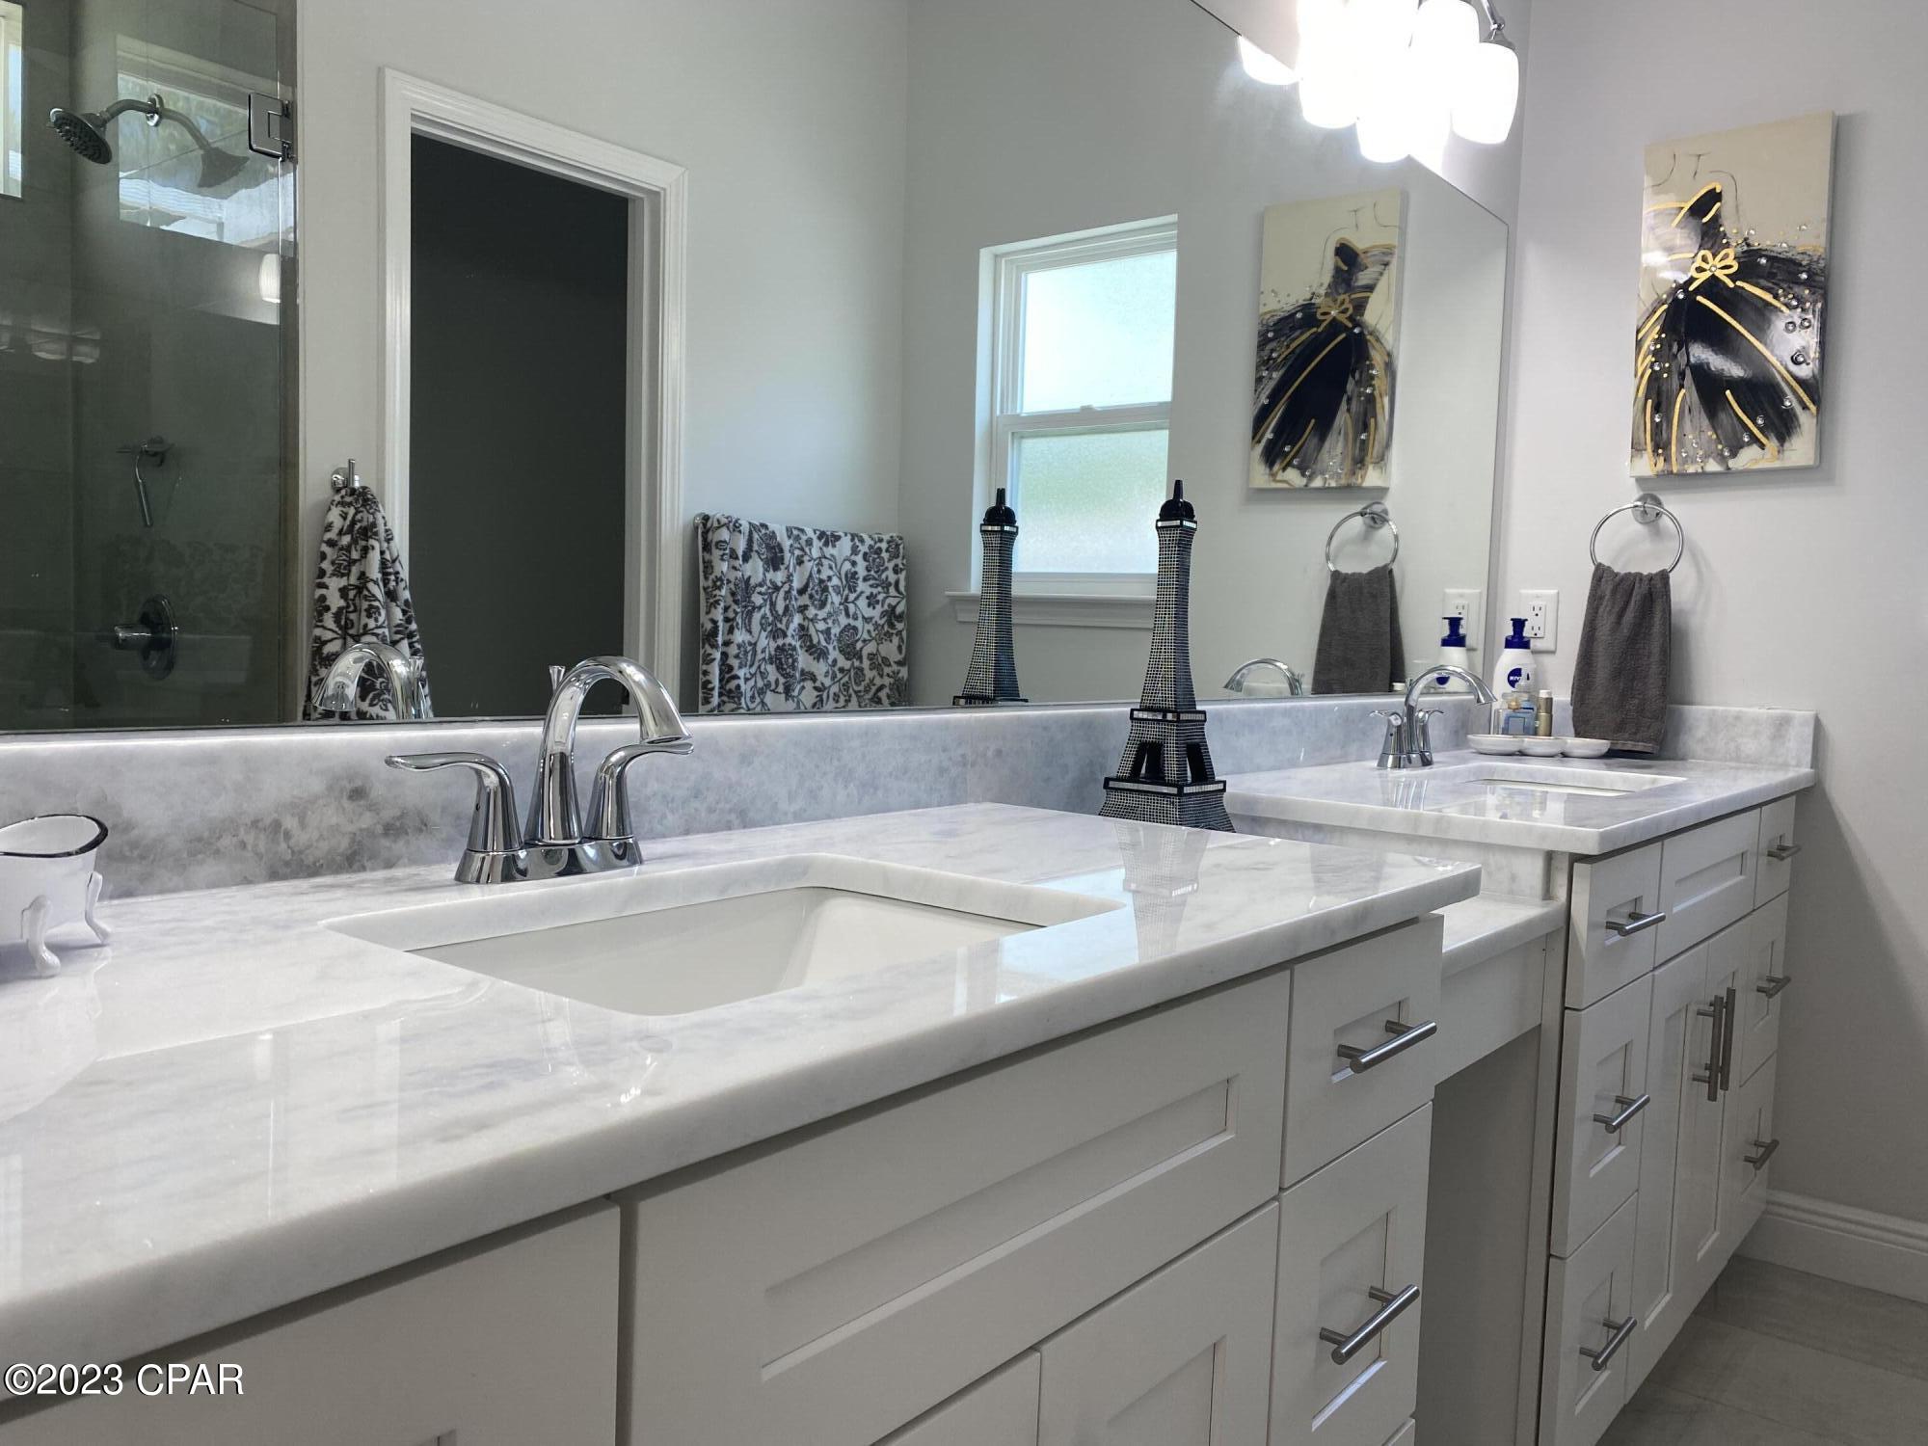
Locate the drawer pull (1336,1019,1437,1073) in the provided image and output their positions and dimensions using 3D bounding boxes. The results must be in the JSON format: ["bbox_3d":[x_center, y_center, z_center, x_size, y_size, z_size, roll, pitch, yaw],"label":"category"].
[{"bbox_3d":[0.340,0.260,1.176,0.036,0.012,0.158,5,4,39],"label":"drawer pull"}]

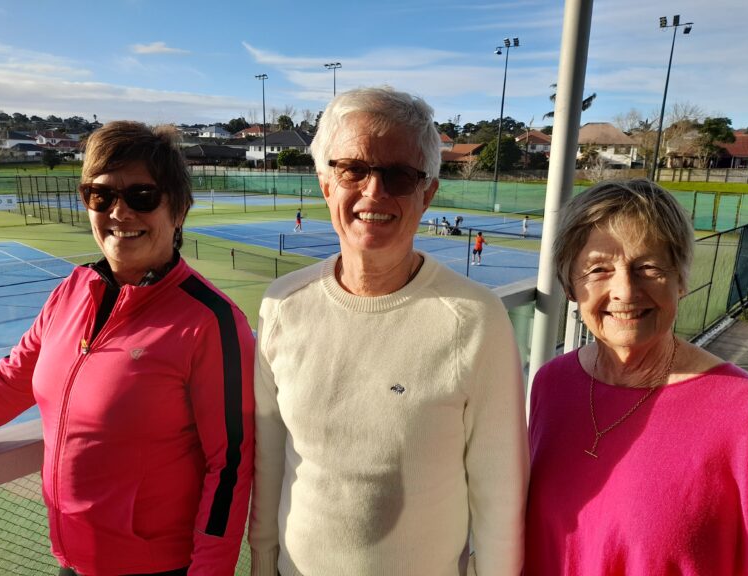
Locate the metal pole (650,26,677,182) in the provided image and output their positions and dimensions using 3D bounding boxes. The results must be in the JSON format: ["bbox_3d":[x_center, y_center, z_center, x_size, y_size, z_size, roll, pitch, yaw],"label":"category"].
[{"bbox_3d":[22.734,-12.581,44.027,0.340,15.263,0.340,2,13,0],"label":"metal pole"}]

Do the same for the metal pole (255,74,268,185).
[{"bbox_3d":[-13.772,-18.942,69.057,1.600,14.187,0.500,-1,13,-11],"label":"metal pole"}]

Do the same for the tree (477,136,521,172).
[{"bbox_3d":[23.551,-24.785,105.914,8.600,8.000,7.500,4,13,12],"label":"tree"}]

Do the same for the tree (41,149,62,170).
[{"bbox_3d":[-62.559,-24.943,107.991,4.100,4.300,4.100,-6,15,-29],"label":"tree"}]

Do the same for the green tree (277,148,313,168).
[{"bbox_3d":[-14.598,-23.714,104.560,7.000,4.900,5.000,0,13,-8],"label":"green tree"}]

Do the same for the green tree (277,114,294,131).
[{"bbox_3d":[-23.758,-40.969,149.199,4.900,10.500,4.900,0,13,-9],"label":"green tree"}]

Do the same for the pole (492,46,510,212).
[{"bbox_3d":[11.985,-14.687,52.236,0.320,15.016,0.320,2,13,0],"label":"pole"}]

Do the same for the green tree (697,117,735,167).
[{"bbox_3d":[47.969,-19.763,79.005,5.600,8.800,5.600,9,15,29],"label":"green tree"}]

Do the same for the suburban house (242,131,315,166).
[{"bbox_3d":[-18.899,-29.452,119.346,13.400,8.600,10.000,5,14,12],"label":"suburban house"}]

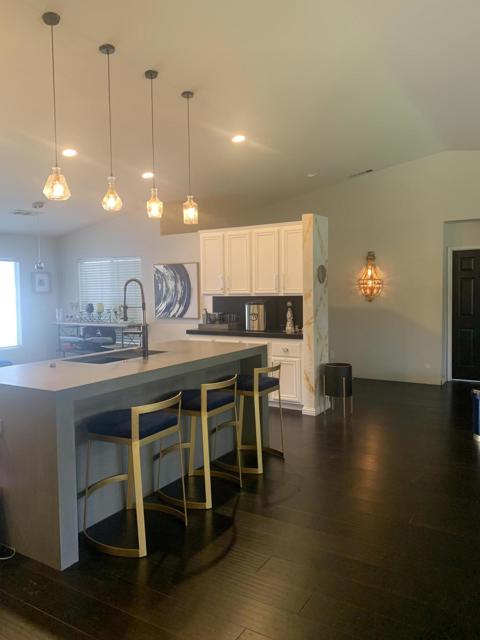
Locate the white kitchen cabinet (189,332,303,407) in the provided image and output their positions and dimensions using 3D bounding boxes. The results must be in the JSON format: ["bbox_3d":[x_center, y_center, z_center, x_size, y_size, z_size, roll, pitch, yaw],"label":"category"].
[{"bbox_3d":[0.158,0.603,6.181,1.660,0.910,0.590,1,4,32],"label":"white kitchen cabinet"}]

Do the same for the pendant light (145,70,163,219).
[{"bbox_3d":[-0.684,-1.365,3.781,0.130,1.120,0.130,-1,3,0],"label":"pendant light"}]

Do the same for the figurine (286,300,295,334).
[{"bbox_3d":[0.589,-0.015,5.603,0.105,0.365,0.105,1,4,32],"label":"figurine"}]

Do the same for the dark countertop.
[{"bbox_3d":[0.189,0.169,6.374,1.764,0.051,0.638,2,4,32],"label":"dark countertop"}]

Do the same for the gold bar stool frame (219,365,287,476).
[{"bbox_3d":[0.087,0.766,3.999,0.500,0.820,0.540,1,4,32],"label":"gold bar stool frame"}]

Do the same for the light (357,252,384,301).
[{"bbox_3d":[2.025,-0.663,7.402,0.363,0.757,0.239,2,4,32],"label":"light"}]

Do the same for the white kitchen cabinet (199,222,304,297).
[{"bbox_3d":[0.263,-0.784,6.440,1.737,0.895,0.335,2,4,32],"label":"white kitchen cabinet"}]

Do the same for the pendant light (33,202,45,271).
[{"bbox_3d":[-2.751,-1.134,6.600,0.140,0.925,0.140,1,4,32],"label":"pendant light"}]

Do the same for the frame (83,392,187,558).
[{"bbox_3d":[-0.633,0.860,2.897,0.527,0.842,0.535,2,4,32],"label":"frame"}]

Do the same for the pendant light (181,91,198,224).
[{"bbox_3d":[-0.447,-1.423,4.266,0.125,1.133,0.125,-1,4,0],"label":"pendant light"}]

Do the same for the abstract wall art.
[{"bbox_3d":[-0.997,-0.439,7.436,0.900,0.872,0.036,2,4,32],"label":"abstract wall art"}]

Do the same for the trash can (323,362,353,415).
[{"bbox_3d":[1.139,0.794,5.548,0.335,0.565,0.335,-1,3,0],"label":"trash can"}]

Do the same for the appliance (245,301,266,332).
[{"bbox_3d":[0.202,-0.036,5.996,0.240,0.370,0.310,0,3,14],"label":"appliance"}]

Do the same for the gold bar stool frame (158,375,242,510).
[{"bbox_3d":[-0.284,0.817,3.466,0.527,0.848,0.530,2,4,32],"label":"gold bar stool frame"}]

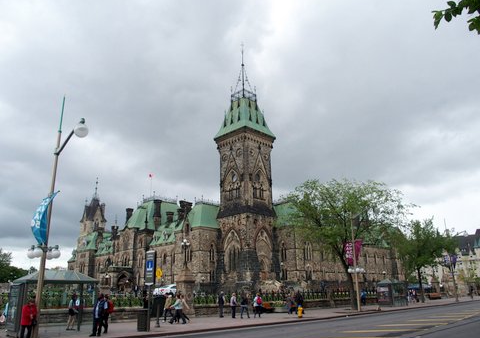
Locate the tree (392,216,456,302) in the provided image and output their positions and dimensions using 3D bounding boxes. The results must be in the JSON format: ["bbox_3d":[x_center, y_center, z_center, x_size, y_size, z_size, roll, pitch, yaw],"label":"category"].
[{"bbox_3d":[21.988,11.014,47.996,7.400,10.498,7.400,16,-24,-42],"label":"tree"}]

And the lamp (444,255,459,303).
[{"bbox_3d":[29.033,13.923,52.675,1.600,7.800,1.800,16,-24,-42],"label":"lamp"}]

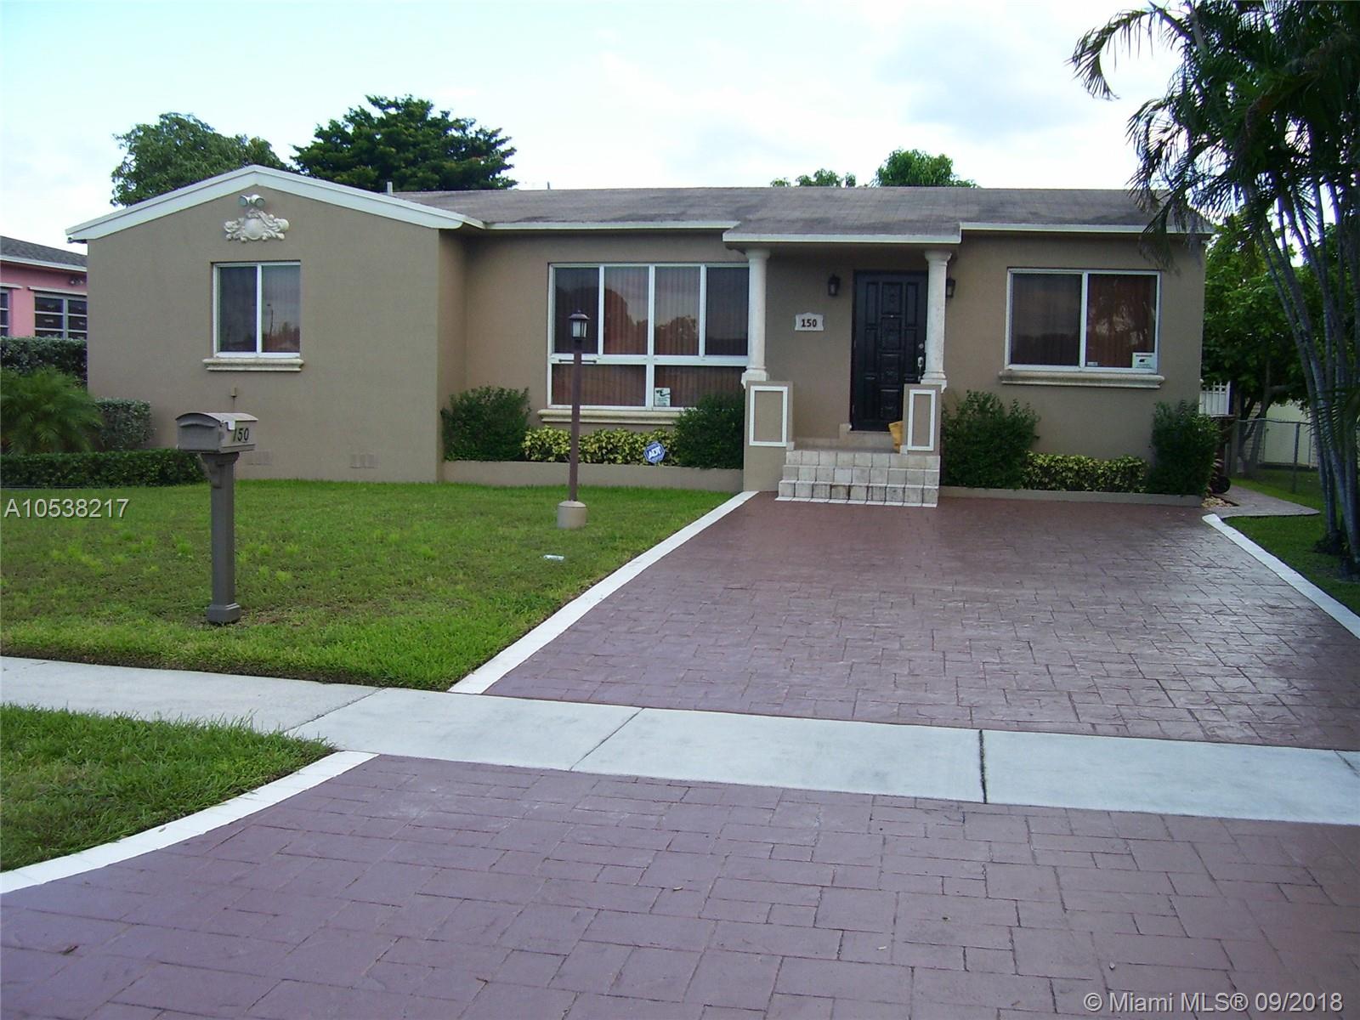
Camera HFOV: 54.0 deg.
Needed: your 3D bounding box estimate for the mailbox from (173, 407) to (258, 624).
[{"bbox_3d":[-2.965,0.050,8.612,0.290,1.340,0.500,3,7,13],"label":"mailbox"}]

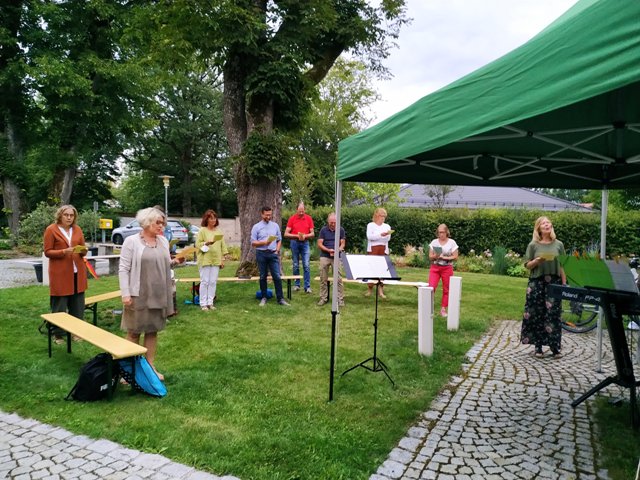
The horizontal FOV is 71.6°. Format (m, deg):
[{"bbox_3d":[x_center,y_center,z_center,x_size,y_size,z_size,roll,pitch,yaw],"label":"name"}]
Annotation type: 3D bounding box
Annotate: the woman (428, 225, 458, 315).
[{"bbox_3d":[2.065,0.491,7.406,0.490,1.540,0.360,1,3,15],"label":"woman"}]

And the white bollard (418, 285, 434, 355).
[{"bbox_3d":[1.270,0.964,5.235,0.160,0.800,0.160,2,4,25],"label":"white bollard"}]

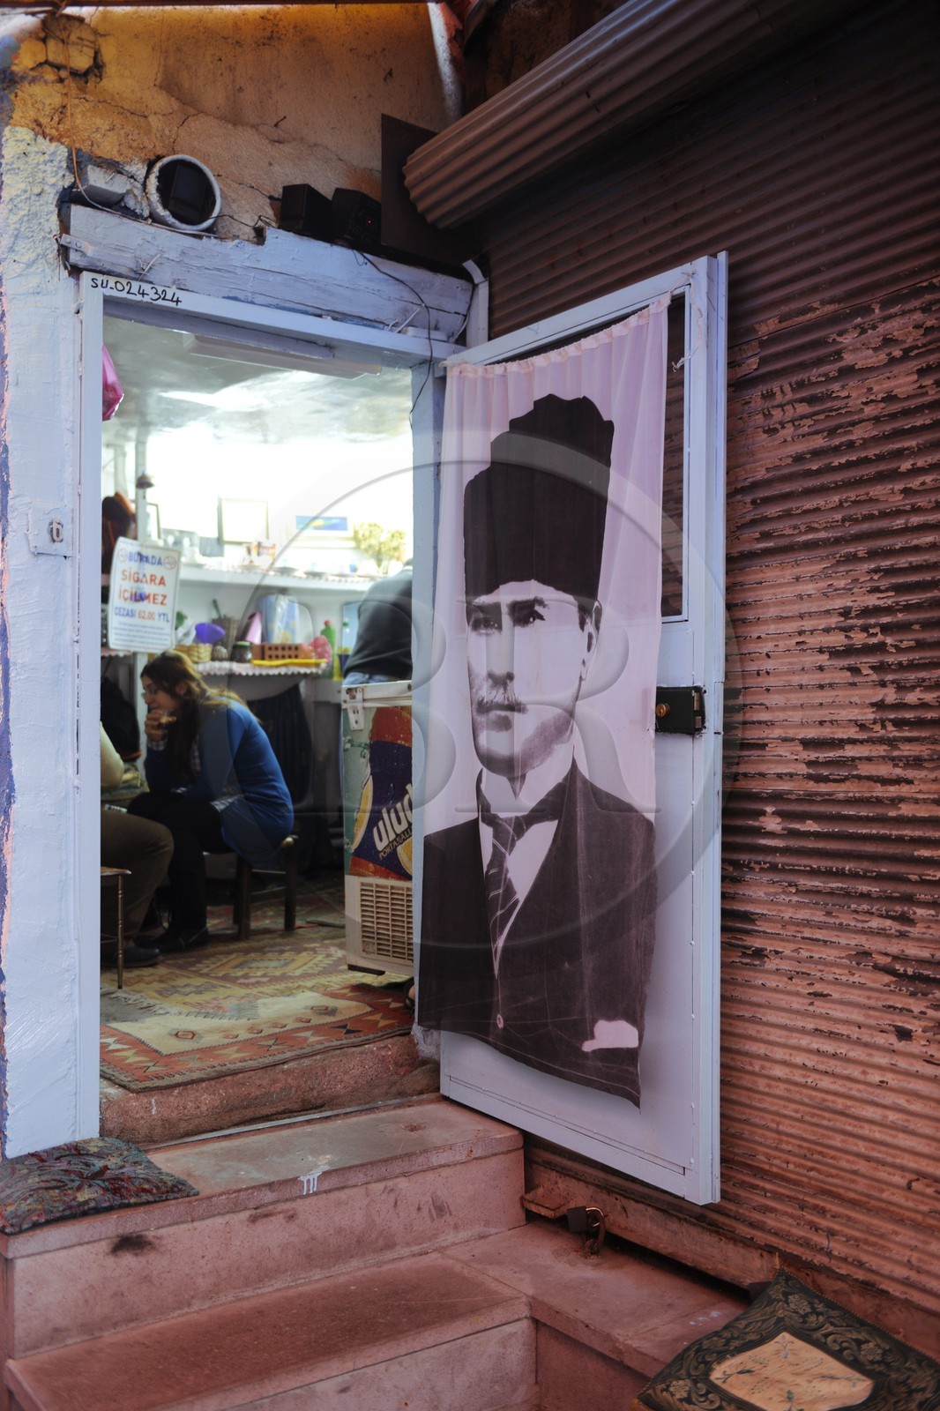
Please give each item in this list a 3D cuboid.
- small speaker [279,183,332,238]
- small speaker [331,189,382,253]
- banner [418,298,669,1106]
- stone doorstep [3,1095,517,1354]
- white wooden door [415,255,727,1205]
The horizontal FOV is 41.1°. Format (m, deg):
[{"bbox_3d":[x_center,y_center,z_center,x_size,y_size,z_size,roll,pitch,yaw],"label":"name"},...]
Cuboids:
[{"bbox_3d":[-0.425,-1.247,3.217,0.080,0.128,0.110,8,1,28],"label":"small speaker"},{"bbox_3d":[-0.306,-1.269,3.290,0.088,0.128,0.110,15,11,-46],"label":"small speaker"},{"bbox_3d":[0.145,-0.029,2.902,0.090,1.698,0.801,1,-1,-37],"label":"banner"},{"bbox_3d":[-0.479,1.161,2.925,1.213,0.230,0.364,0,0,-31],"label":"stone doorstep"},{"bbox_3d":[0.228,0.042,2.909,0.045,1.940,0.933,1,-1,-37],"label":"white wooden door"}]

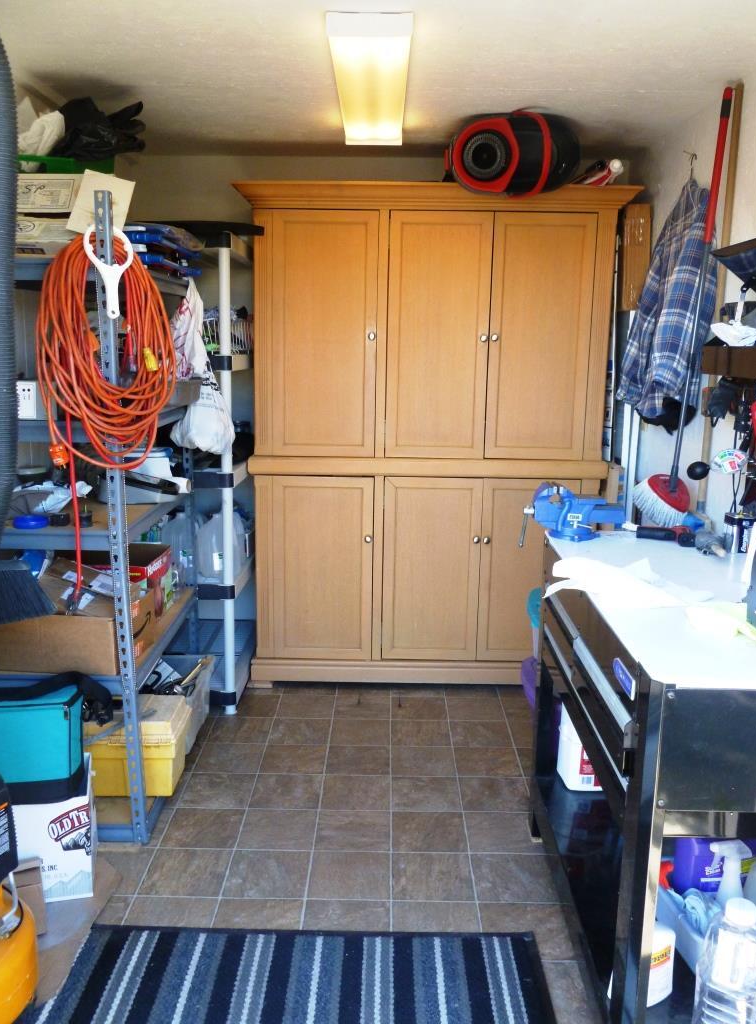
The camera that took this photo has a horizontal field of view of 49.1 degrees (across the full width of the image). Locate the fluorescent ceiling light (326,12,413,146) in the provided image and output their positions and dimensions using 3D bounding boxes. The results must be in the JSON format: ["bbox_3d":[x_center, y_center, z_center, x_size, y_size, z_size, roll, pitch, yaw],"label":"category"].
[{"bbox_3d":[-0.016,-1.402,2.754,0.240,0.075,1.190,1,11,1],"label":"fluorescent ceiling light"}]

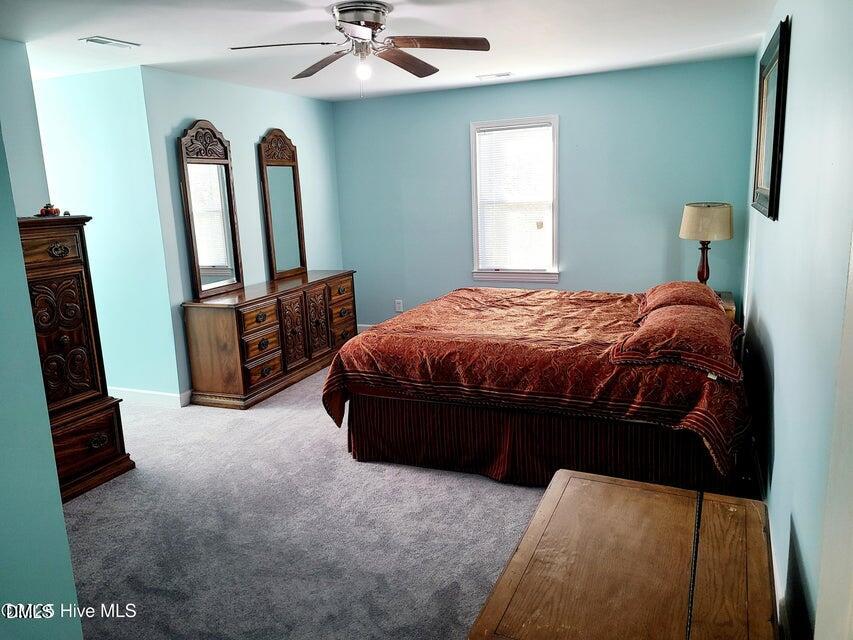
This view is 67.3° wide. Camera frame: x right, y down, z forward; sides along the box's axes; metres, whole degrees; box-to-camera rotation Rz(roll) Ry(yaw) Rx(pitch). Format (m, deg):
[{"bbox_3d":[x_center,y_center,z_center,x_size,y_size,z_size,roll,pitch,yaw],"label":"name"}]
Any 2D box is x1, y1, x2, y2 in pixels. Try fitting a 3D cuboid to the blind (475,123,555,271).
[{"bbox_3d":[0.823,-1.134,6.078,0.725,1.355,0.050,3,13,23],"label":"blind"}]

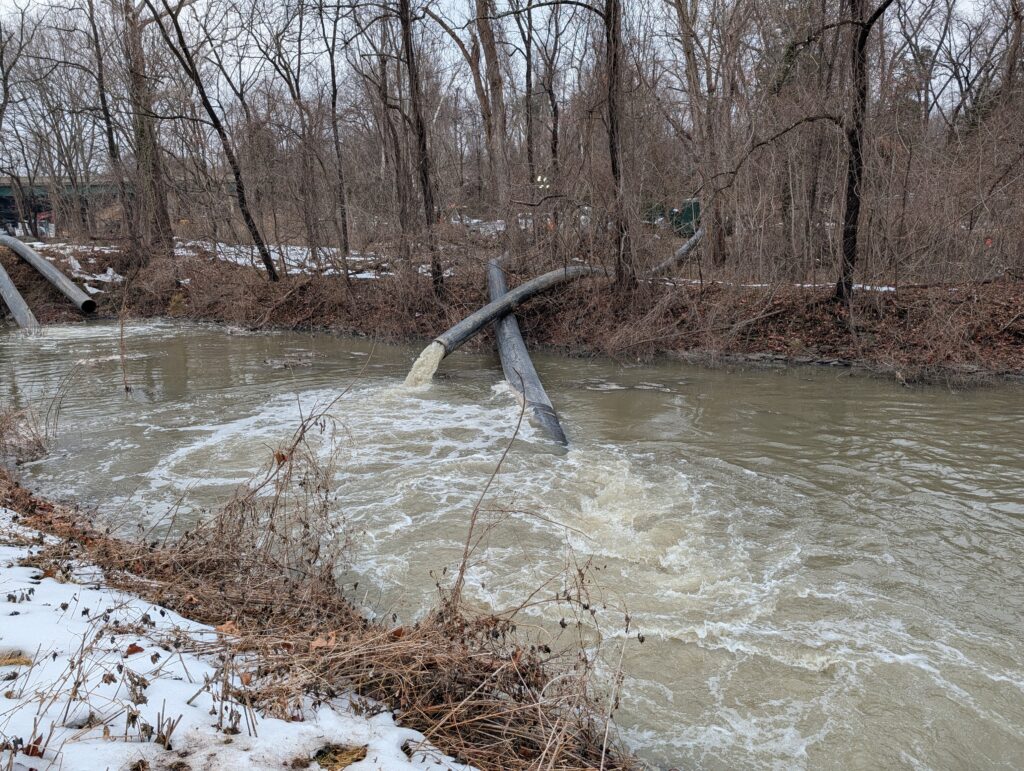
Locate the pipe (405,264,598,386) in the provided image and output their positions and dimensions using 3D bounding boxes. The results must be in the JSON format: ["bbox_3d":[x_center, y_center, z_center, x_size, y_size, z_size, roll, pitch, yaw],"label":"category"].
[{"bbox_3d":[0.409,-2.455,20.333,1.150,0.630,10.820,5,19,25],"label":"pipe"}]

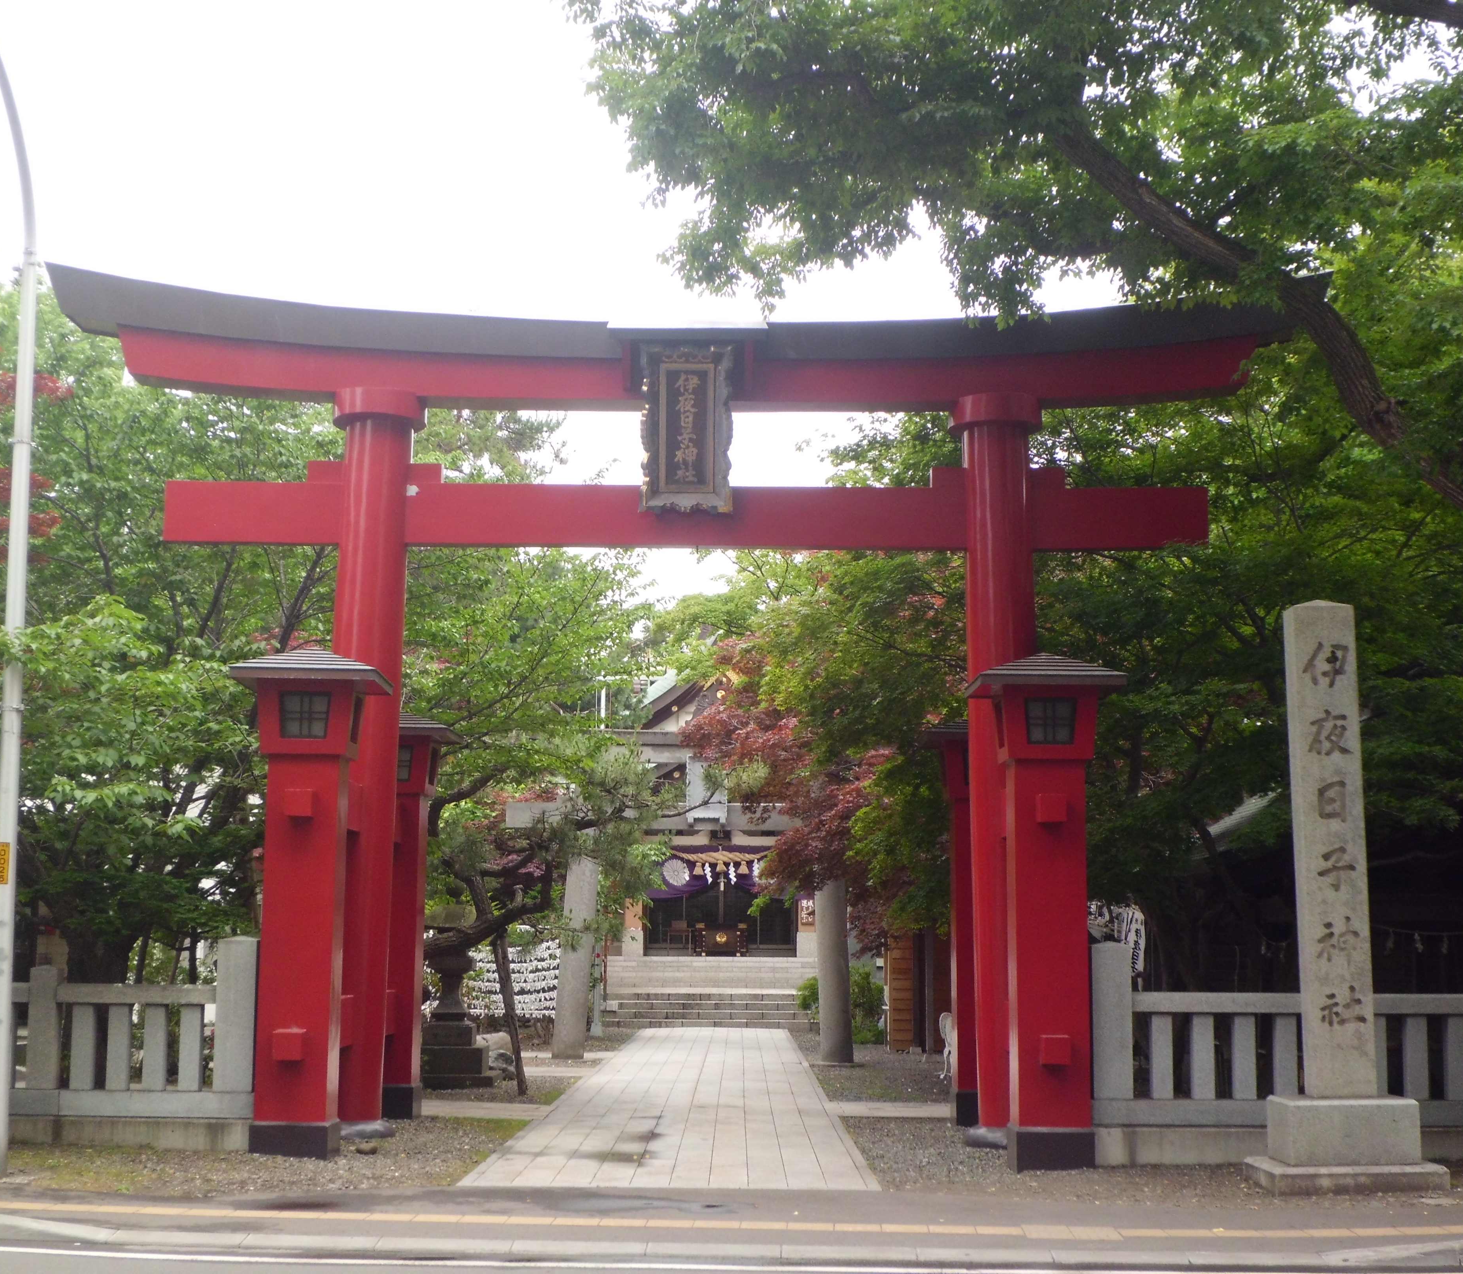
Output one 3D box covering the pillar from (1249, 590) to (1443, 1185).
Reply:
[{"bbox_3d":[4.070,1.706,15.647,1.120,3.932,1.080,0,-8,-2],"label":"pillar"}]

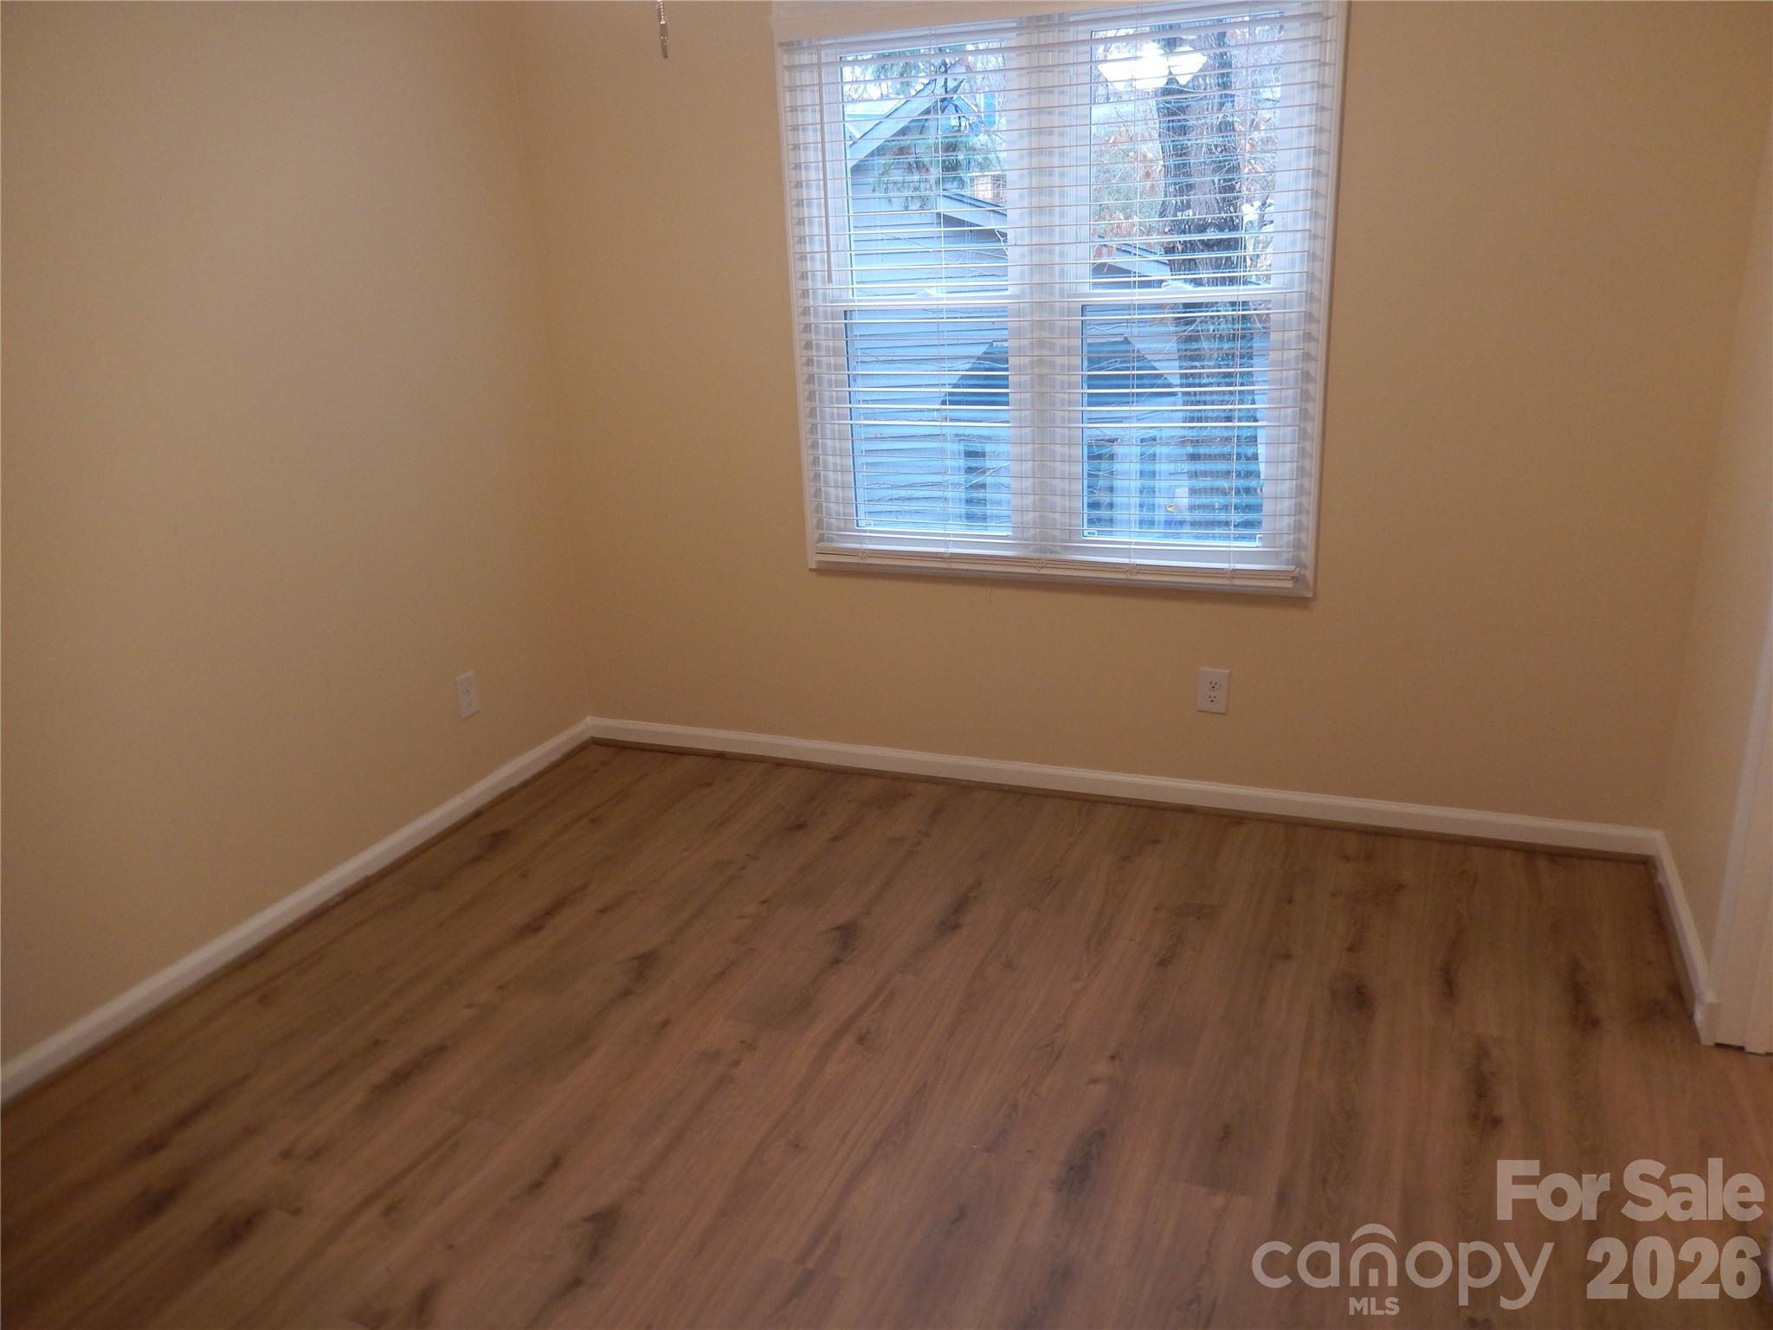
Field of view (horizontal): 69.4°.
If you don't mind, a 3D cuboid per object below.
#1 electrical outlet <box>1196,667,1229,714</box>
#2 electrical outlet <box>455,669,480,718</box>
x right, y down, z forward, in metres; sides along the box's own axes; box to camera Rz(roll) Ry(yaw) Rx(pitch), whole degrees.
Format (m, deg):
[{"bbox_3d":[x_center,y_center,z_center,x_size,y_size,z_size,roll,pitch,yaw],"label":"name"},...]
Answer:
[{"bbox_3d":[0.851,0.069,3.338,0.076,0.121,0.008,5,19,21],"label":"electrical outlet"},{"bbox_3d":[-1.166,0.082,3.577,0.008,0.121,0.076,5,19,21],"label":"electrical outlet"}]

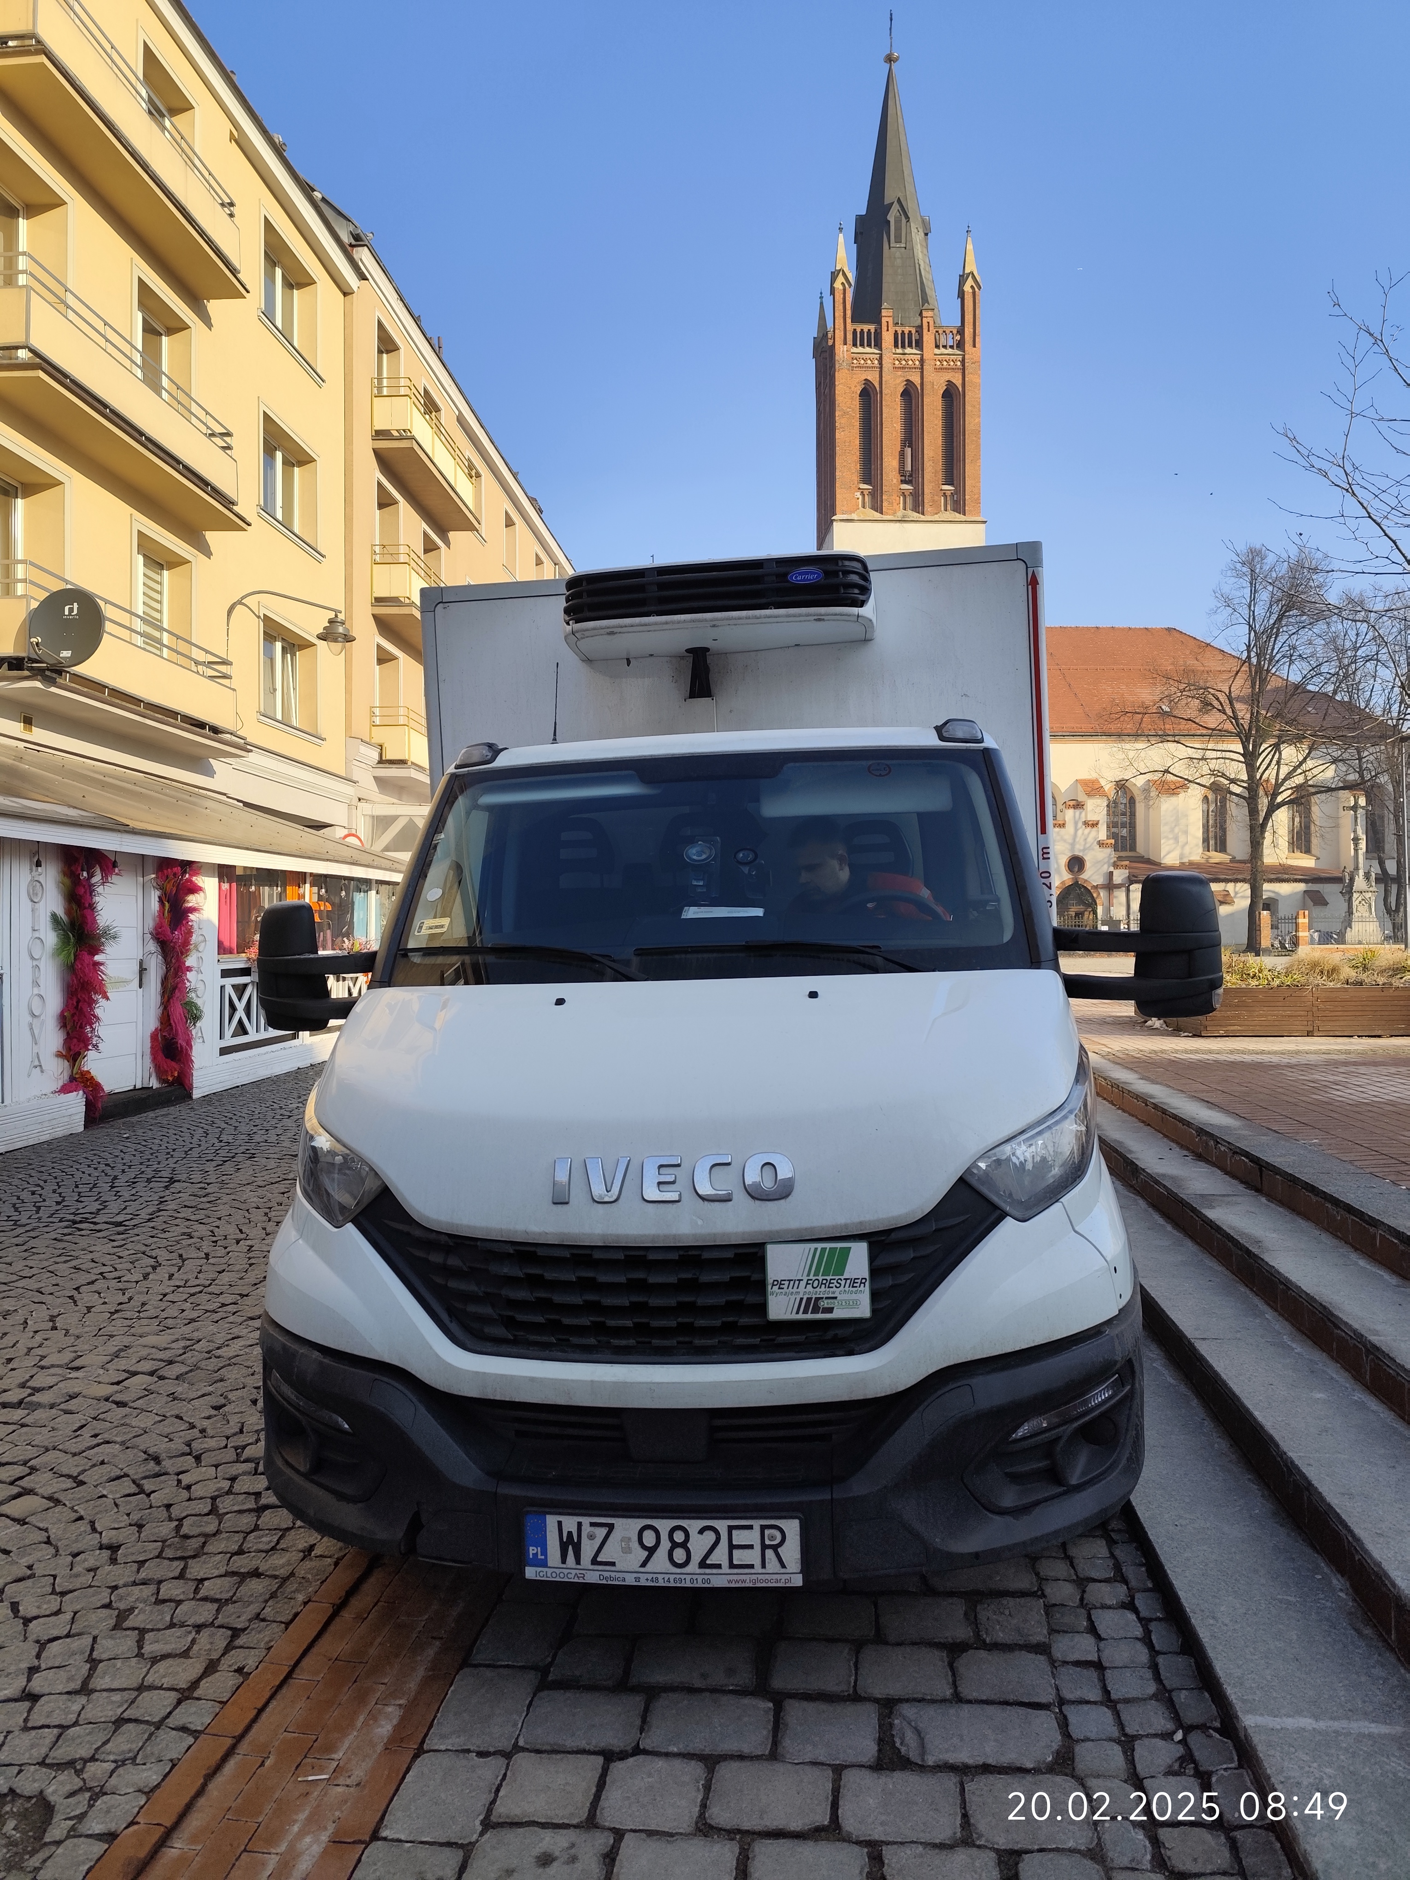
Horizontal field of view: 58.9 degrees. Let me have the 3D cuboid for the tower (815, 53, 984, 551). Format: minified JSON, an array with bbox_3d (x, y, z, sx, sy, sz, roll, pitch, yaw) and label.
[{"bbox_3d":[12.700,-30.200,85.000,10.200,60.500,10.200,0,0,-1],"label":"tower"}]

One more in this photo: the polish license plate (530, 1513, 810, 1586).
[{"bbox_3d":[-0.077,1.150,2.367,0.527,0.128,0.020,-2,1,7],"label":"polish license plate"}]

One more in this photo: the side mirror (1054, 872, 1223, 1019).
[{"bbox_3d":[1.182,0.017,3.449,0.450,0.400,0.200,-2,1,7],"label":"side mirror"}]

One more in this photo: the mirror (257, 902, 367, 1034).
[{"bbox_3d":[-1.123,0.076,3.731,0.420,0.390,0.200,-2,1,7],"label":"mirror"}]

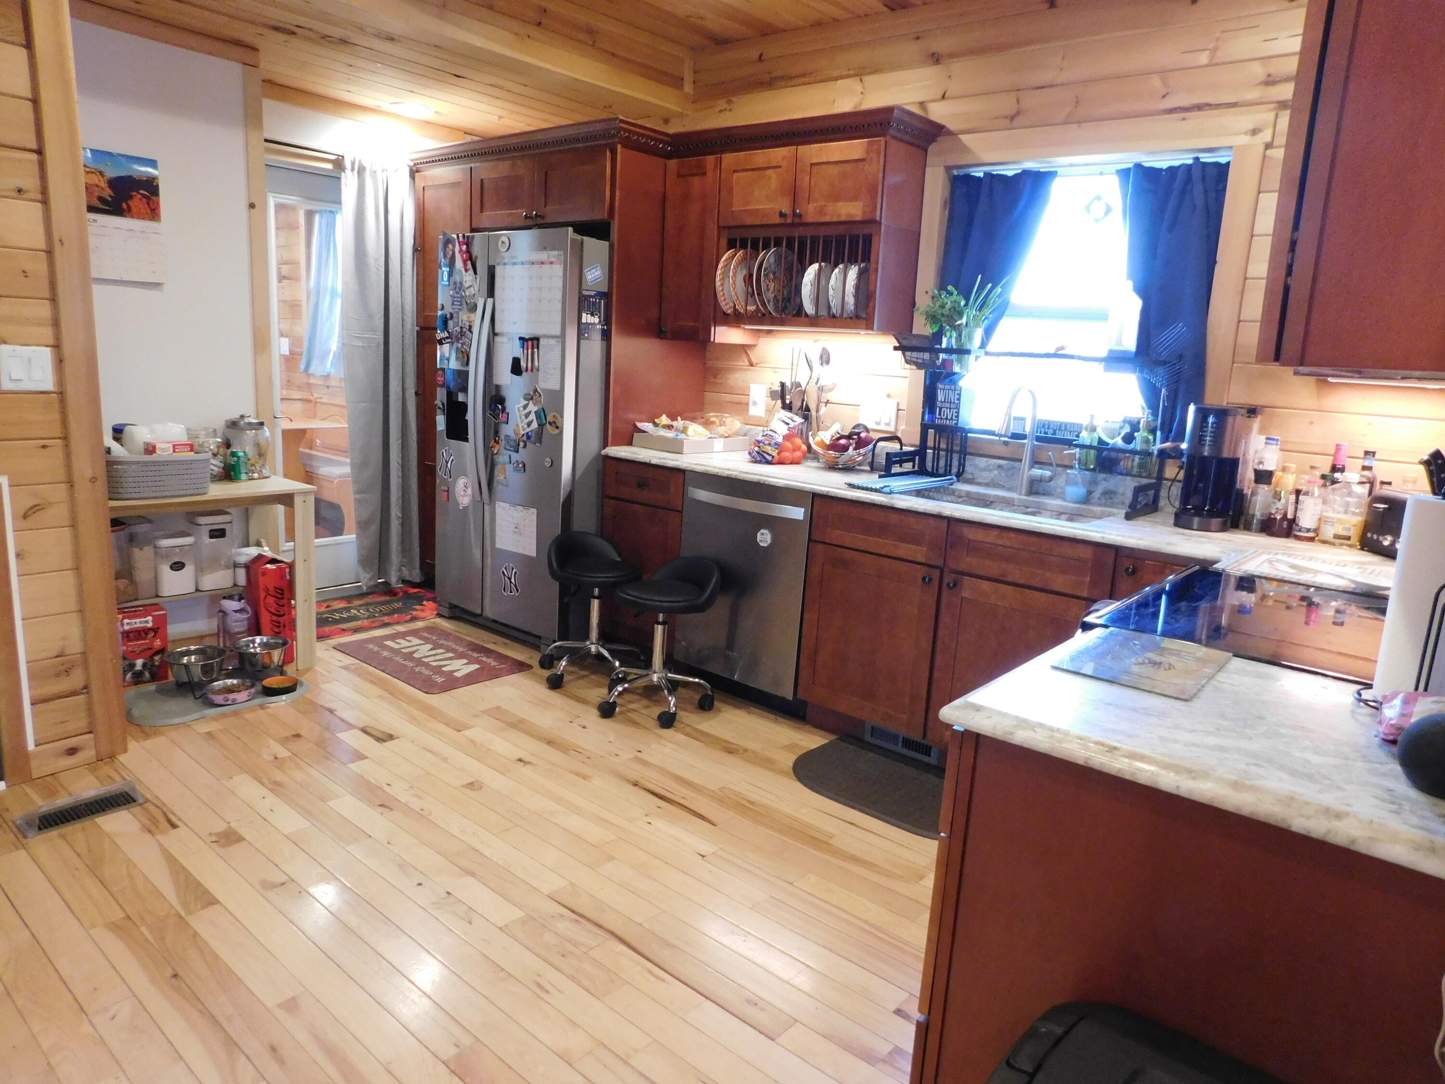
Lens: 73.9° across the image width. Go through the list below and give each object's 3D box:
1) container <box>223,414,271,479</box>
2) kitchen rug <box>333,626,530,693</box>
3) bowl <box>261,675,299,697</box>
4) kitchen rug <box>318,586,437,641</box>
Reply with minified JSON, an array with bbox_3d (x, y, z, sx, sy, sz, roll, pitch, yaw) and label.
[{"bbox_3d":[-1.932,-0.392,3.909,0.178,0.255,0.178,13,14,38],"label":"container"},{"bbox_3d":[-1.228,0.483,4.070,0.745,0.010,0.485,13,14,38],"label":"kitchen rug"},{"bbox_3d":[-1.625,0.529,3.524,0.128,0.044,0.128,13,15,40],"label":"bowl"},{"bbox_3d":[-1.758,0.332,4.653,0.610,0.010,0.840,13,14,38],"label":"kitchen rug"}]

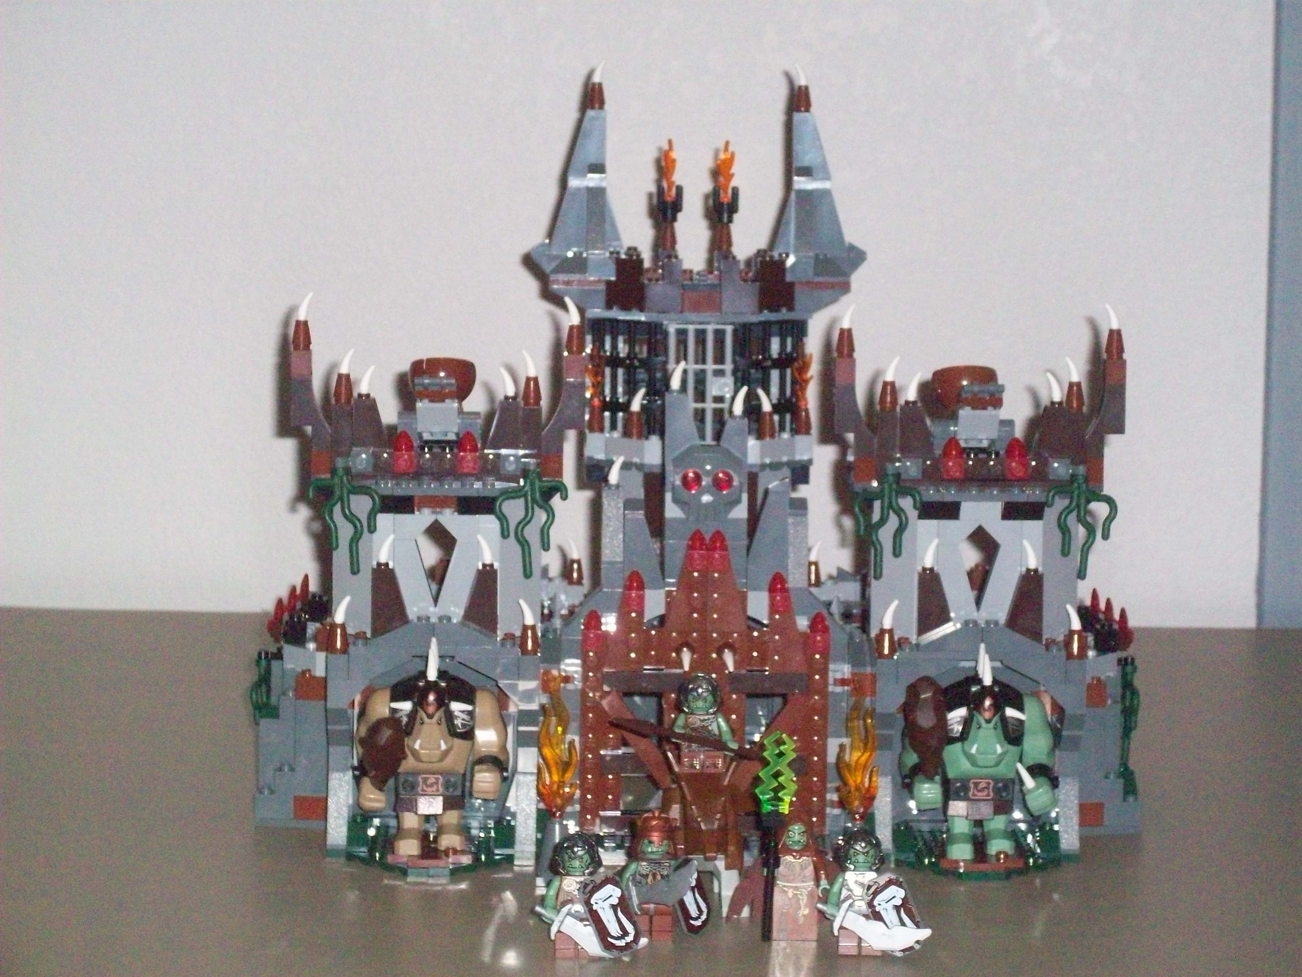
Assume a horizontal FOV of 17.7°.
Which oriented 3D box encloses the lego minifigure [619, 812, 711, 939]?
[{"bbox_3d":[0.005,0.140,1.483,0.033,0.044,0.025,1,9,0],"label":"lego minifigure"}]

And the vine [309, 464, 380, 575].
[{"bbox_3d":[-0.116,0.012,1.581,0.027,0.042,0.014,2,9,5],"label":"vine"}]

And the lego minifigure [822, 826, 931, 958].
[{"bbox_3d":[0.079,0.143,1.469,0.038,0.044,0.027,1,9,0],"label":"lego minifigure"}]

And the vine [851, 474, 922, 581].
[{"bbox_3d":[0.090,0.014,1.581,0.026,0.041,0.014,0,9,-5],"label":"vine"}]

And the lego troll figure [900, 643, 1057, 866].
[{"bbox_3d":[0.125,0.099,1.593,0.059,0.083,0.044,1,9,0],"label":"lego troll figure"}]

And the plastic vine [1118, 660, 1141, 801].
[{"bbox_3d":[0.191,0.096,1.667,0.009,0.056,0.014,1,9,3],"label":"plastic vine"}]

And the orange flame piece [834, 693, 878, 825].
[{"bbox_3d":[0.078,0.102,1.580,0.017,0.048,0.011,1,9,0],"label":"orange flame piece"}]

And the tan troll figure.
[{"bbox_3d":[-0.083,0.097,1.585,0.057,0.083,0.044,0,9,-5],"label":"tan troll figure"}]

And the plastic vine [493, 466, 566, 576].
[{"bbox_3d":[-0.046,0.013,1.575,0.029,0.042,0.014,2,9,5],"label":"plastic vine"}]

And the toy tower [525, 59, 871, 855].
[{"bbox_3d":[0.020,-0.017,1.666,0.134,0.300,0.145,1,9,0],"label":"toy tower"}]

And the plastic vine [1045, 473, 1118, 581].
[{"bbox_3d":[0.164,0.015,1.588,0.028,0.041,0.014,0,9,-5],"label":"plastic vine"}]

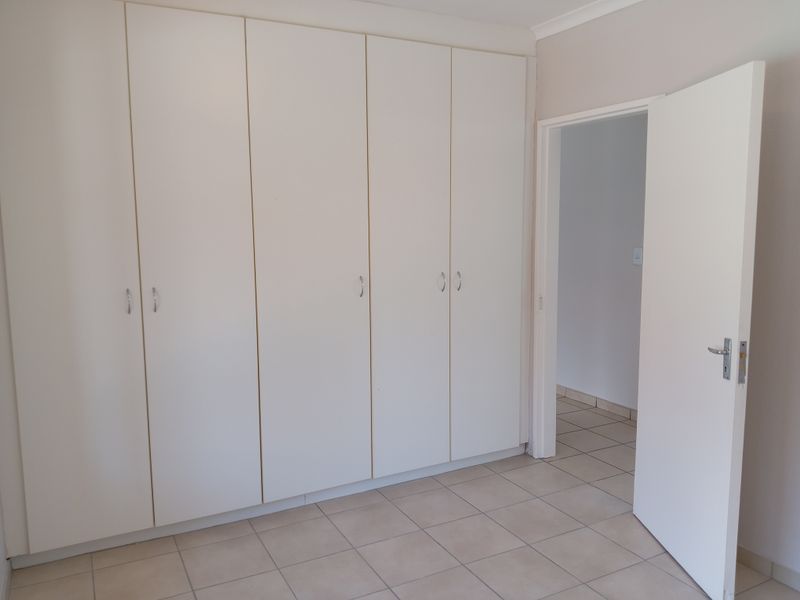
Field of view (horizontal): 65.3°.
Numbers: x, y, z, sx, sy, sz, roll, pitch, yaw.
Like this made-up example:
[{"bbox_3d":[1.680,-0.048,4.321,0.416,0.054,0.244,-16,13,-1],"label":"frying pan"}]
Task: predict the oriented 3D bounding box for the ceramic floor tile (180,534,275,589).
[{"bbox_3d":[-0.763,1.157,2.769,0.350,0.010,0.350,-4,8,-28],"label":"ceramic floor tile"}]

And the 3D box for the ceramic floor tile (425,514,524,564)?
[{"bbox_3d":[0.351,1.125,2.950,0.350,0.010,0.350,-4,8,-28],"label":"ceramic floor tile"}]

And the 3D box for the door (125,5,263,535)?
[{"bbox_3d":[-0.932,-0.115,2.914,0.514,2.353,0.020,-4,8,-27],"label":"door"}]

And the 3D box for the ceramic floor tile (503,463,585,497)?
[{"bbox_3d":[0.816,1.039,3.593,0.350,0.010,0.350,-4,8,-28],"label":"ceramic floor tile"}]

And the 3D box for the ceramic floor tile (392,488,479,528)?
[{"bbox_3d":[0.188,1.097,3.297,0.355,0.010,0.355,-4,8,-27],"label":"ceramic floor tile"}]

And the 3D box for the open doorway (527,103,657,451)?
[{"bbox_3d":[1.098,0.014,3.475,0.144,2.076,0.892,-4,8,-27],"label":"open doorway"}]

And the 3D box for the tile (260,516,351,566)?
[{"bbox_3d":[-0.452,1.145,2.966,0.355,0.010,0.355,-4,8,-27],"label":"tile"}]

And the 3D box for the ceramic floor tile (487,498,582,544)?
[{"bbox_3d":[0.667,1.101,3.115,0.350,0.010,0.350,-4,8,-28],"label":"ceramic floor tile"}]

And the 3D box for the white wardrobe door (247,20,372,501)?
[{"bbox_3d":[-0.431,-0.154,3.174,0.612,2.356,0.020,-4,8,-27],"label":"white wardrobe door"}]

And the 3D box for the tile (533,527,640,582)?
[{"bbox_3d":[0.833,1.140,2.801,0.350,0.010,0.350,-4,8,-28],"label":"tile"}]

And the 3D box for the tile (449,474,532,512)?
[{"bbox_3d":[0.508,1.073,3.463,0.355,0.010,0.355,-4,8,-27],"label":"tile"}]

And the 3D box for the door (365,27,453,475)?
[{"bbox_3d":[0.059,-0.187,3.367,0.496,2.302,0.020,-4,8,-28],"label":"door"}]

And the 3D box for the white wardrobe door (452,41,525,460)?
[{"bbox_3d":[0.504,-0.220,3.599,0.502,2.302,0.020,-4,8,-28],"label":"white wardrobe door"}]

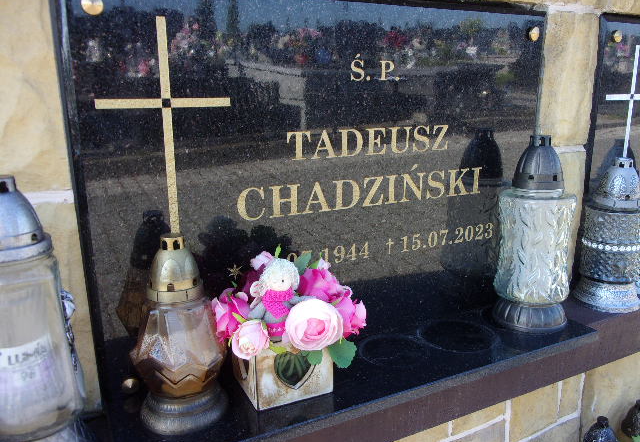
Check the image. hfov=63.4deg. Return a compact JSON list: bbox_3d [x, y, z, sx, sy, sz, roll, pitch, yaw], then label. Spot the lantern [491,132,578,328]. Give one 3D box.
[{"bbox_3d":[0.379,0.016,0.908,0.128,0.325,0.128,-7,14,-26],"label":"lantern"}]

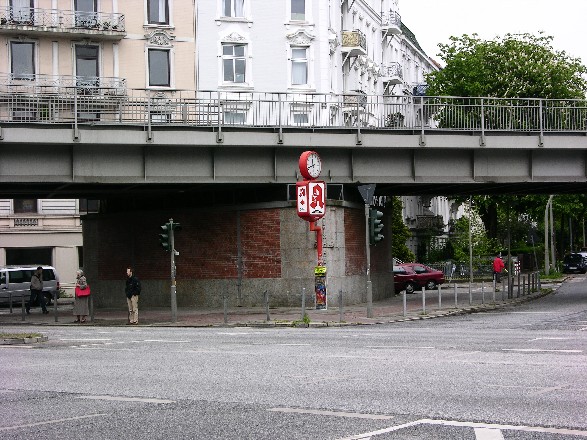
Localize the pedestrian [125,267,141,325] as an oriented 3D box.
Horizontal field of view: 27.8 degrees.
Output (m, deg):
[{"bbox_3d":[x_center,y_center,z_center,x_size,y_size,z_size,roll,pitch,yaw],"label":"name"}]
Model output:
[{"bbox_3d":[-4.962,2.328,36.600,0.340,1.790,0.500,1,-3,-44],"label":"pedestrian"}]

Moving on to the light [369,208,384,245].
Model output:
[{"bbox_3d":[2.670,0.237,38.000,0.470,1.120,0.380,-1,-2,-12],"label":"light"}]

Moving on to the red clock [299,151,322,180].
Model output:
[{"bbox_3d":[0.634,-2.028,44.000,0.300,1.020,1.020,-3,-3,35],"label":"red clock"}]

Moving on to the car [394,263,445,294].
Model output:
[{"bbox_3d":[5.792,2.878,59.000,1.700,1.380,4.200,-3,-3,34],"label":"car"}]

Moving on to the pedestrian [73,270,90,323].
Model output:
[{"bbox_3d":[-6.602,2.391,37.100,0.420,1.670,0.500,0,-3,-33],"label":"pedestrian"}]

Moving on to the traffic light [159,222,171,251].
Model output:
[{"bbox_3d":[-4.025,0.542,37.200,0.380,0.870,0.290,-1,-2,9],"label":"traffic light"}]

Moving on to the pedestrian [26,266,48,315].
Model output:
[{"bbox_3d":[-9.548,2.639,44.300,0.760,1.770,0.520,-2,-2,15],"label":"pedestrian"}]

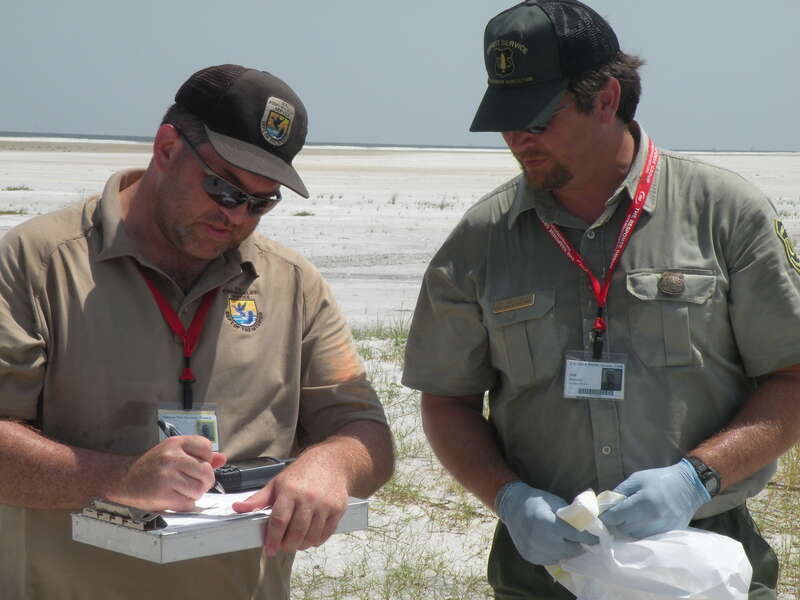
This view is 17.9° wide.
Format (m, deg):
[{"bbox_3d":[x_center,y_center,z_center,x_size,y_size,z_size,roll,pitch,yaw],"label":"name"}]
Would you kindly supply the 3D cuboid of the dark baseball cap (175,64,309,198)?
[{"bbox_3d":[-0.201,-0.252,3.610,0.170,0.140,0.265,21,11,-38],"label":"dark baseball cap"}]

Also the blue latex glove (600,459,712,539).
[{"bbox_3d":[0.354,0.280,3.550,0.158,0.100,0.083,-24,-25,-20],"label":"blue latex glove"}]

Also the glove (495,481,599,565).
[{"bbox_3d":[0.206,0.312,3.550,0.152,0.100,0.083,34,-5,23],"label":"glove"}]

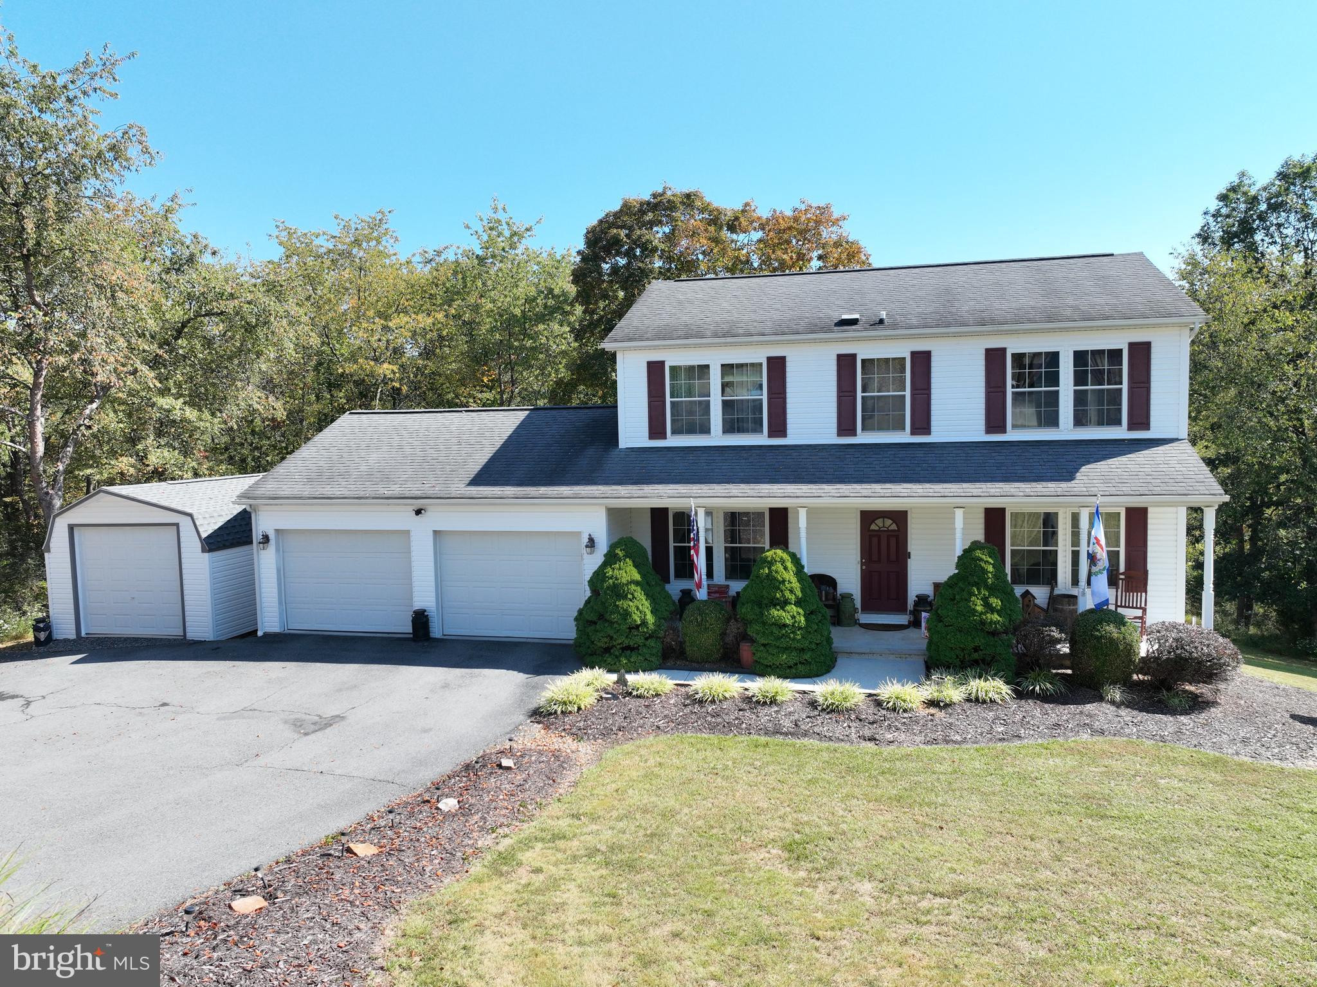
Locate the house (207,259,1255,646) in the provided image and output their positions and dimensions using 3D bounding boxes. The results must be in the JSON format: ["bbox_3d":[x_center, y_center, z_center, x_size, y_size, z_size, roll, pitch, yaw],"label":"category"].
[{"bbox_3d":[1.548,-1.323,21.857,18.655,7.949,10.857,0,4,14],"label":"house"}]

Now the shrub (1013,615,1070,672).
[{"bbox_3d":[6.349,2.509,15.137,0.991,1.038,0.991,0,4,14],"label":"shrub"}]

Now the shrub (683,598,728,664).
[{"bbox_3d":[0.887,2.436,16.401,0.905,1.075,0.905,0,4,14],"label":"shrub"}]

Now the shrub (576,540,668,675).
[{"bbox_3d":[-0.667,1.904,16.601,1.759,2.173,1.759,-1,3,0],"label":"shrub"}]

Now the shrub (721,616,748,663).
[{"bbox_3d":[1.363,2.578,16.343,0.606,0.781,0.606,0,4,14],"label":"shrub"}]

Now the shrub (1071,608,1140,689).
[{"bbox_3d":[7.213,2.446,14.706,0.998,1.224,0.998,0,4,14],"label":"shrub"}]

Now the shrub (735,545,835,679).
[{"bbox_3d":[2.212,1.961,15.828,1.680,2.043,1.680,0,4,14],"label":"shrub"}]

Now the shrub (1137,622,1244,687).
[{"bbox_3d":[8.348,2.528,14.322,1.381,1.064,1.381,0,4,14],"label":"shrub"}]

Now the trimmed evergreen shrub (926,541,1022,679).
[{"bbox_3d":[5.249,1.893,15.164,1.503,2.225,1.503,0,4,14],"label":"trimmed evergreen shrub"}]

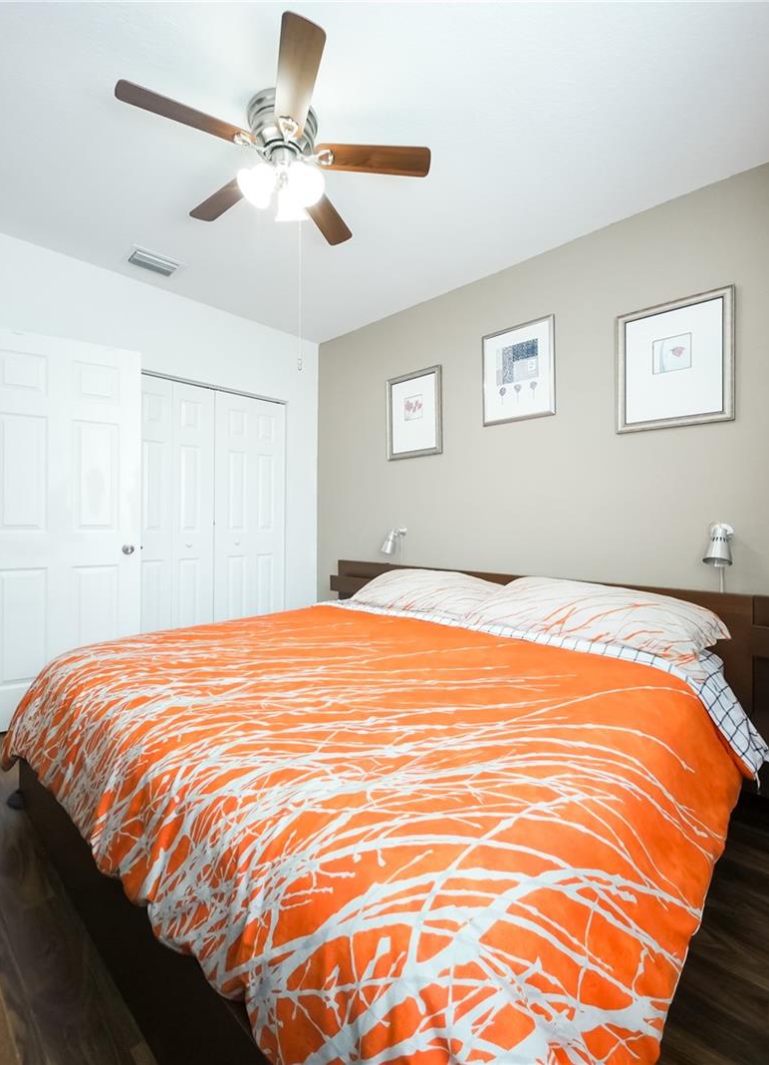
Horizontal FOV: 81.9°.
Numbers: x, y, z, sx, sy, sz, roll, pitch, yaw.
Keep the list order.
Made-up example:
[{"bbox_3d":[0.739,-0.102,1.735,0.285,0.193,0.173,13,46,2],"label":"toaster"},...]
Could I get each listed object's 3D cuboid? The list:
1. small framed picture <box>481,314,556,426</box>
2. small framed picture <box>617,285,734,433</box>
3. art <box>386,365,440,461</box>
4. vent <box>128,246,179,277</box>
[{"bbox_3d":[0.776,-0.929,2.587,0.440,0.552,0.025,1,0,40],"label":"small framed picture"},{"bbox_3d":[1.357,-0.788,2.092,0.465,0.588,0.028,1,0,40],"label":"small framed picture"},{"bbox_3d":[0.202,-0.812,3.075,0.465,0.582,0.028,1,0,40],"label":"art"},{"bbox_3d":[-1.346,-1.562,2.575,0.165,0.020,0.250,1,0,45],"label":"vent"}]

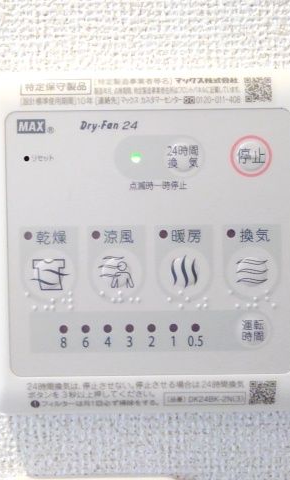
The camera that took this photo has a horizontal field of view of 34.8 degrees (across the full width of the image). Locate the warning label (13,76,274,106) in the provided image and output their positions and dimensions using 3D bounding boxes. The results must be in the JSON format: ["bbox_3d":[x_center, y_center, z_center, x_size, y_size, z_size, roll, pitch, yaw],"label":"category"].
[{"bbox_3d":[0.000,-0.051,0.159,0.087,0.011,0.002,-1,-12,0],"label":"warning label"}]

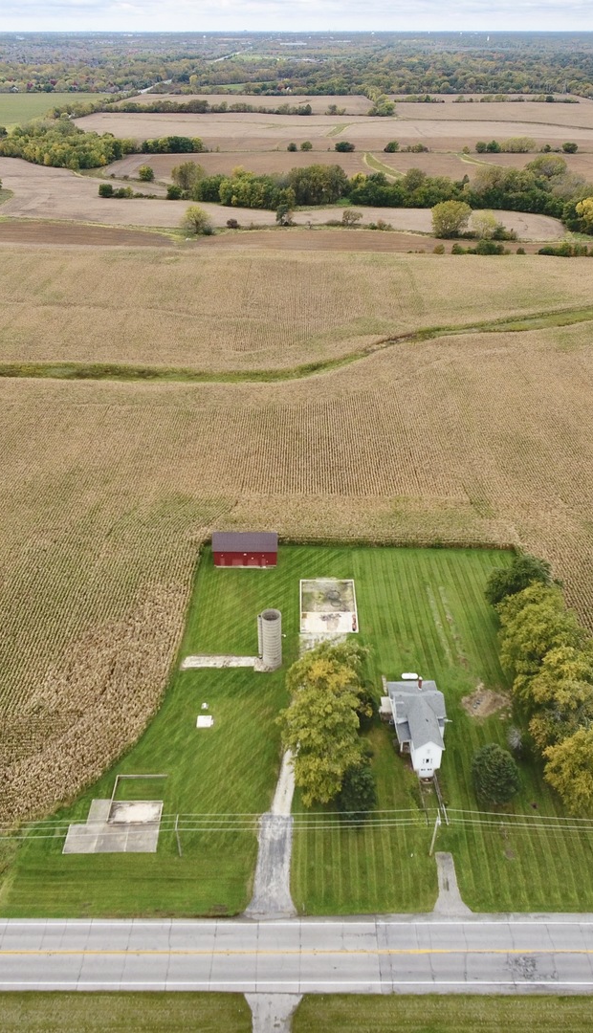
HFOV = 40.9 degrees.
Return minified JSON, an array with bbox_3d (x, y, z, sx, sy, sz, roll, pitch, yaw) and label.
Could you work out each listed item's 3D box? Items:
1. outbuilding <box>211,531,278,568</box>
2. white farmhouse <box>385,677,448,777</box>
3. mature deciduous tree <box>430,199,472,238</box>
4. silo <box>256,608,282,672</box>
[{"bbox_3d":[-11.700,6.510,185.880,14.800,6.400,8.800,0,32,0],"label":"outbuilding"},{"bbox_3d":[21.300,35.480,138.300,9.400,6.900,19.000,0,32,0],"label":"white farmhouse"},{"bbox_3d":[91.570,-175.860,470.550,23.800,21.400,22.800,0,32,0],"label":"mature deciduous tree"},{"bbox_3d":[-5.050,23.580,152.950,4.430,11.760,3.880,0,32,0],"label":"silo"}]

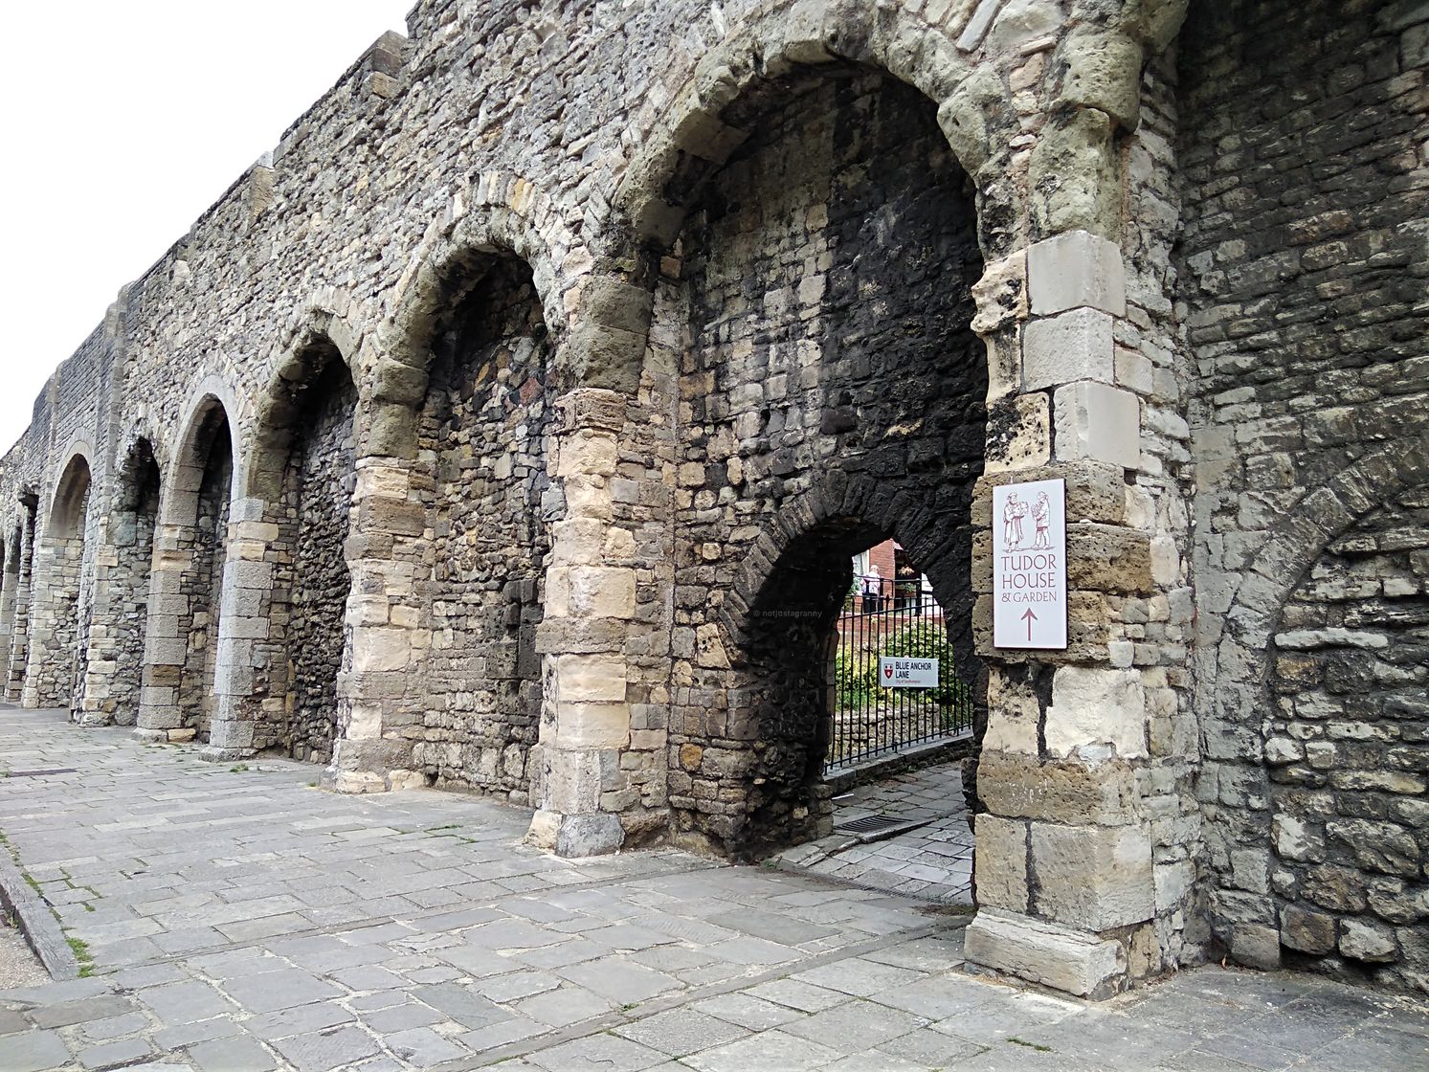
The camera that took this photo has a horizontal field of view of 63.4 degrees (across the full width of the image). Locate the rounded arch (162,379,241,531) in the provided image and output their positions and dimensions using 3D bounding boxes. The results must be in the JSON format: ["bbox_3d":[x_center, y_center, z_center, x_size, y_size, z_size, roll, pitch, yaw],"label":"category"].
[{"bbox_3d":[-8.379,-1.414,19.662,0.630,2.400,4.550,6,-8,-38],"label":"rounded arch"}]

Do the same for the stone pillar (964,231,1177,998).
[{"bbox_3d":[1.992,0.370,6.328,1.000,3.850,0.820,6,-8,-38],"label":"stone pillar"}]

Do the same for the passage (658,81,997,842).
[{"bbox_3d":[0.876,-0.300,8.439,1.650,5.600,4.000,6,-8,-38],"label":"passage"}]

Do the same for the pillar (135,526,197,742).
[{"bbox_3d":[-9.945,1.778,21.288,0.720,3.850,1.200,6,-8,-38],"label":"pillar"}]

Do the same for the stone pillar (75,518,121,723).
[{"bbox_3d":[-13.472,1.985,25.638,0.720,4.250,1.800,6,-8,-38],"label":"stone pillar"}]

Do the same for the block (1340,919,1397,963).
[{"bbox_3d":[3.266,1.991,5.707,0.200,0.165,0.260,6,-8,-38],"label":"block"}]

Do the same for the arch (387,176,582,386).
[{"bbox_3d":[-2.219,-2.396,11.906,0.700,2.300,4.250,6,-8,-38],"label":"arch"}]

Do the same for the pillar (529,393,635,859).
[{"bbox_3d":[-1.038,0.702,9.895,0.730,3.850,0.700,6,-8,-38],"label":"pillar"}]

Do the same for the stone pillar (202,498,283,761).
[{"bbox_3d":[-7.149,1.412,17.781,0.750,3.920,1.100,6,-8,-38],"label":"stone pillar"}]

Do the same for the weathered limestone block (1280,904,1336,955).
[{"bbox_3d":[3.079,2.011,5.940,0.200,0.210,0.260,6,-8,-38],"label":"weathered limestone block"}]

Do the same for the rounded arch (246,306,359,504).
[{"bbox_3d":[-5.370,-1.795,15.878,0.670,2.250,4.150,6,-8,-38],"label":"rounded arch"}]

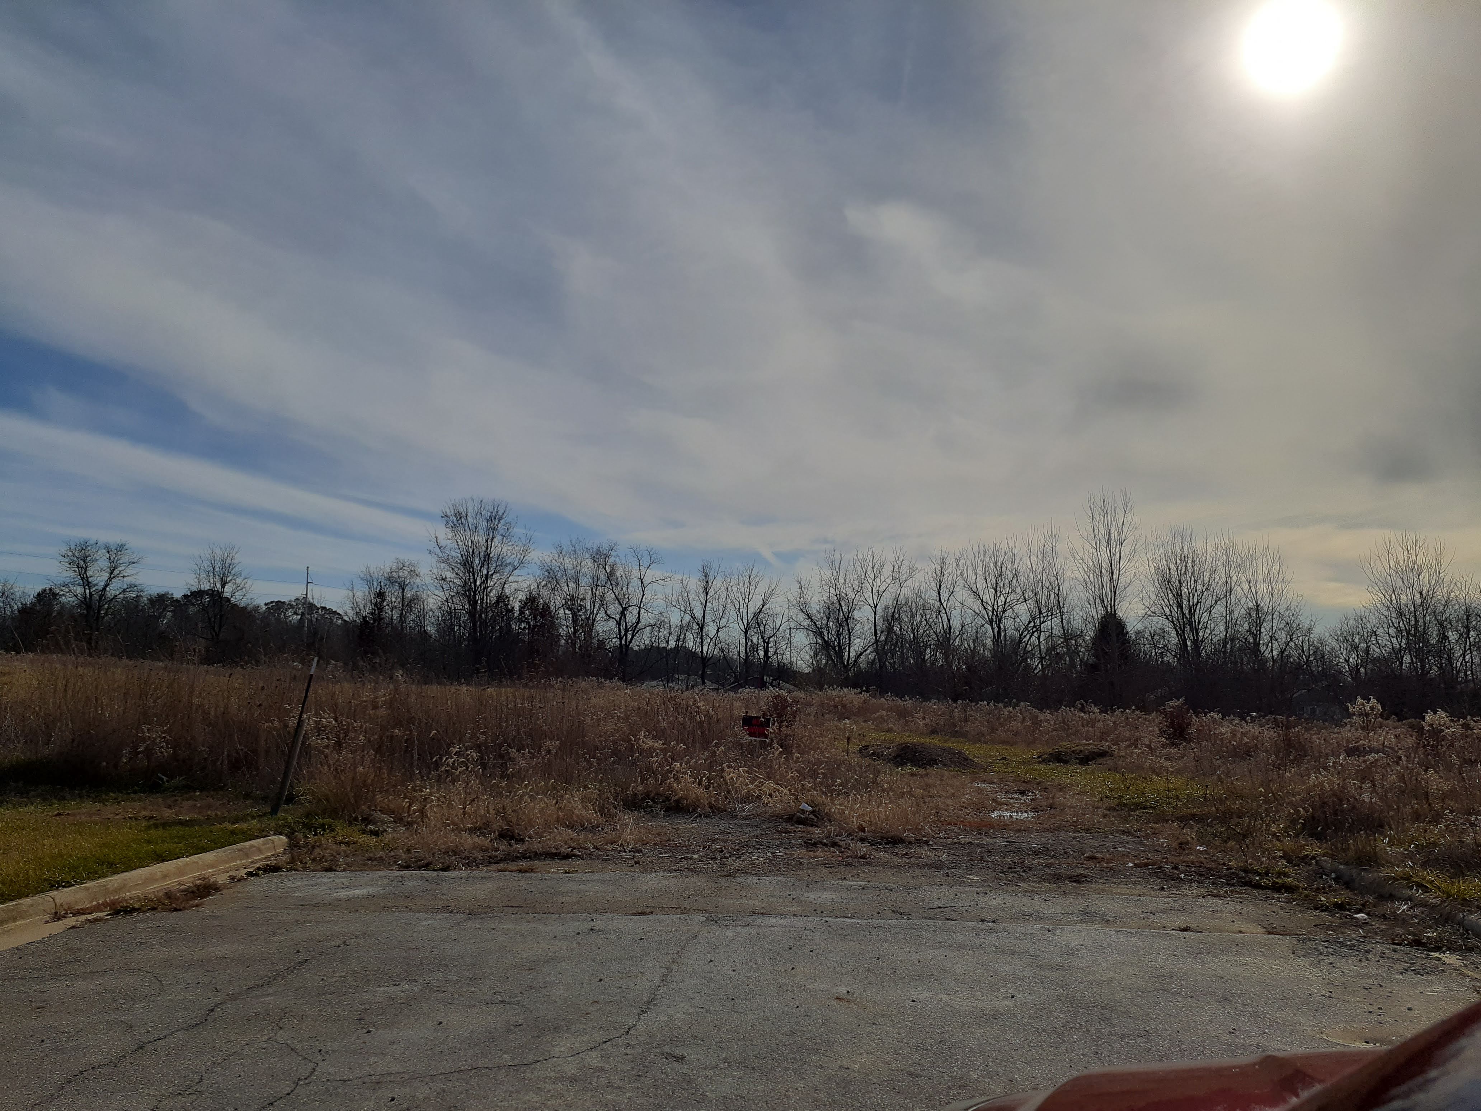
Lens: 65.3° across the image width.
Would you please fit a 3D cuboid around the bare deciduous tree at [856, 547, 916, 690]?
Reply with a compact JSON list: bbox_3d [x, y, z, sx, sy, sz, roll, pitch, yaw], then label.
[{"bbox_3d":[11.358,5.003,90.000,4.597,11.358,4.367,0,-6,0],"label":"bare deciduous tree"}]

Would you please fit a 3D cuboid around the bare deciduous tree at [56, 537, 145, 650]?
[{"bbox_3d":[-50.030,3.110,90.000,6.941,8.834,6.594,0,-6,0],"label":"bare deciduous tree"}]

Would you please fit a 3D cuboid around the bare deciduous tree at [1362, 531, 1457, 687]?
[{"bbox_3d":[53.840,4.471,93.000,7.545,12.761,7.168,0,-6,0],"label":"bare deciduous tree"}]

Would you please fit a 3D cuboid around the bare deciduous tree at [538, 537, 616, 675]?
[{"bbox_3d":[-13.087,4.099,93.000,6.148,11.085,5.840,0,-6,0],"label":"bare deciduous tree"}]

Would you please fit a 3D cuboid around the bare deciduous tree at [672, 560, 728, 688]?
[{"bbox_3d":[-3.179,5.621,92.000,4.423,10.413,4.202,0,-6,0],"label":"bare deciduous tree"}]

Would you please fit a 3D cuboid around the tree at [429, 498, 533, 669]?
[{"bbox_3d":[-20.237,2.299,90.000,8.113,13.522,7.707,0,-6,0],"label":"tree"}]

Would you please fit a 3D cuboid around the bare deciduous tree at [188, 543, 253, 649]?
[{"bbox_3d":[-44.122,3.583,98.000,5.497,9.227,5.222,0,-6,0],"label":"bare deciduous tree"}]

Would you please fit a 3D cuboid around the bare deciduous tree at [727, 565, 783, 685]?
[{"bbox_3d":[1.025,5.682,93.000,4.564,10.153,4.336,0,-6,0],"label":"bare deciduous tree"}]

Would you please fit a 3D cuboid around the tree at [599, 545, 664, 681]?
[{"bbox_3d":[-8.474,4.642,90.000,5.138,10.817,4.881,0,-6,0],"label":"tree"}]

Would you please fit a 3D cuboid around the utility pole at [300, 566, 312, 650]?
[{"bbox_3d":[-52.654,6.310,140.000,0.900,10.748,0.450,0,-6,0],"label":"utility pole"}]

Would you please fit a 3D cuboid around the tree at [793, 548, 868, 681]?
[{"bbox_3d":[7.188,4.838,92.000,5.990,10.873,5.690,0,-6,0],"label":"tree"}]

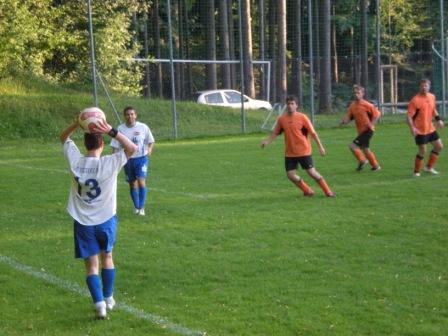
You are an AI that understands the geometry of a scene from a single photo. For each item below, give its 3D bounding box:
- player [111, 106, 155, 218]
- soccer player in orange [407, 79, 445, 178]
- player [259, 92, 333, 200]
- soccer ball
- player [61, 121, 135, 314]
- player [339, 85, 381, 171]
[{"bbox_3d":[-1.378,-0.101,22.300,0.620,1.640,0.380,-2,4,-6],"label":"player"},{"bbox_3d":[3.551,-0.708,26.000,0.600,1.710,0.500,-3,4,-14],"label":"soccer player in orange"},{"bbox_3d":[1.161,-0.340,23.300,1.060,1.600,0.550,-1,4,13],"label":"player"},{"bbox_3d":[-1.103,-0.401,12.400,0.220,0.220,0.220,-2,4,0],"label":"soccer ball"},{"bbox_3d":[-1.078,0.426,12.700,0.600,1.700,0.520,0,4,20],"label":"player"},{"bbox_3d":[2.550,-0.749,27.500,0.620,1.600,0.520,1,5,30],"label":"player"}]

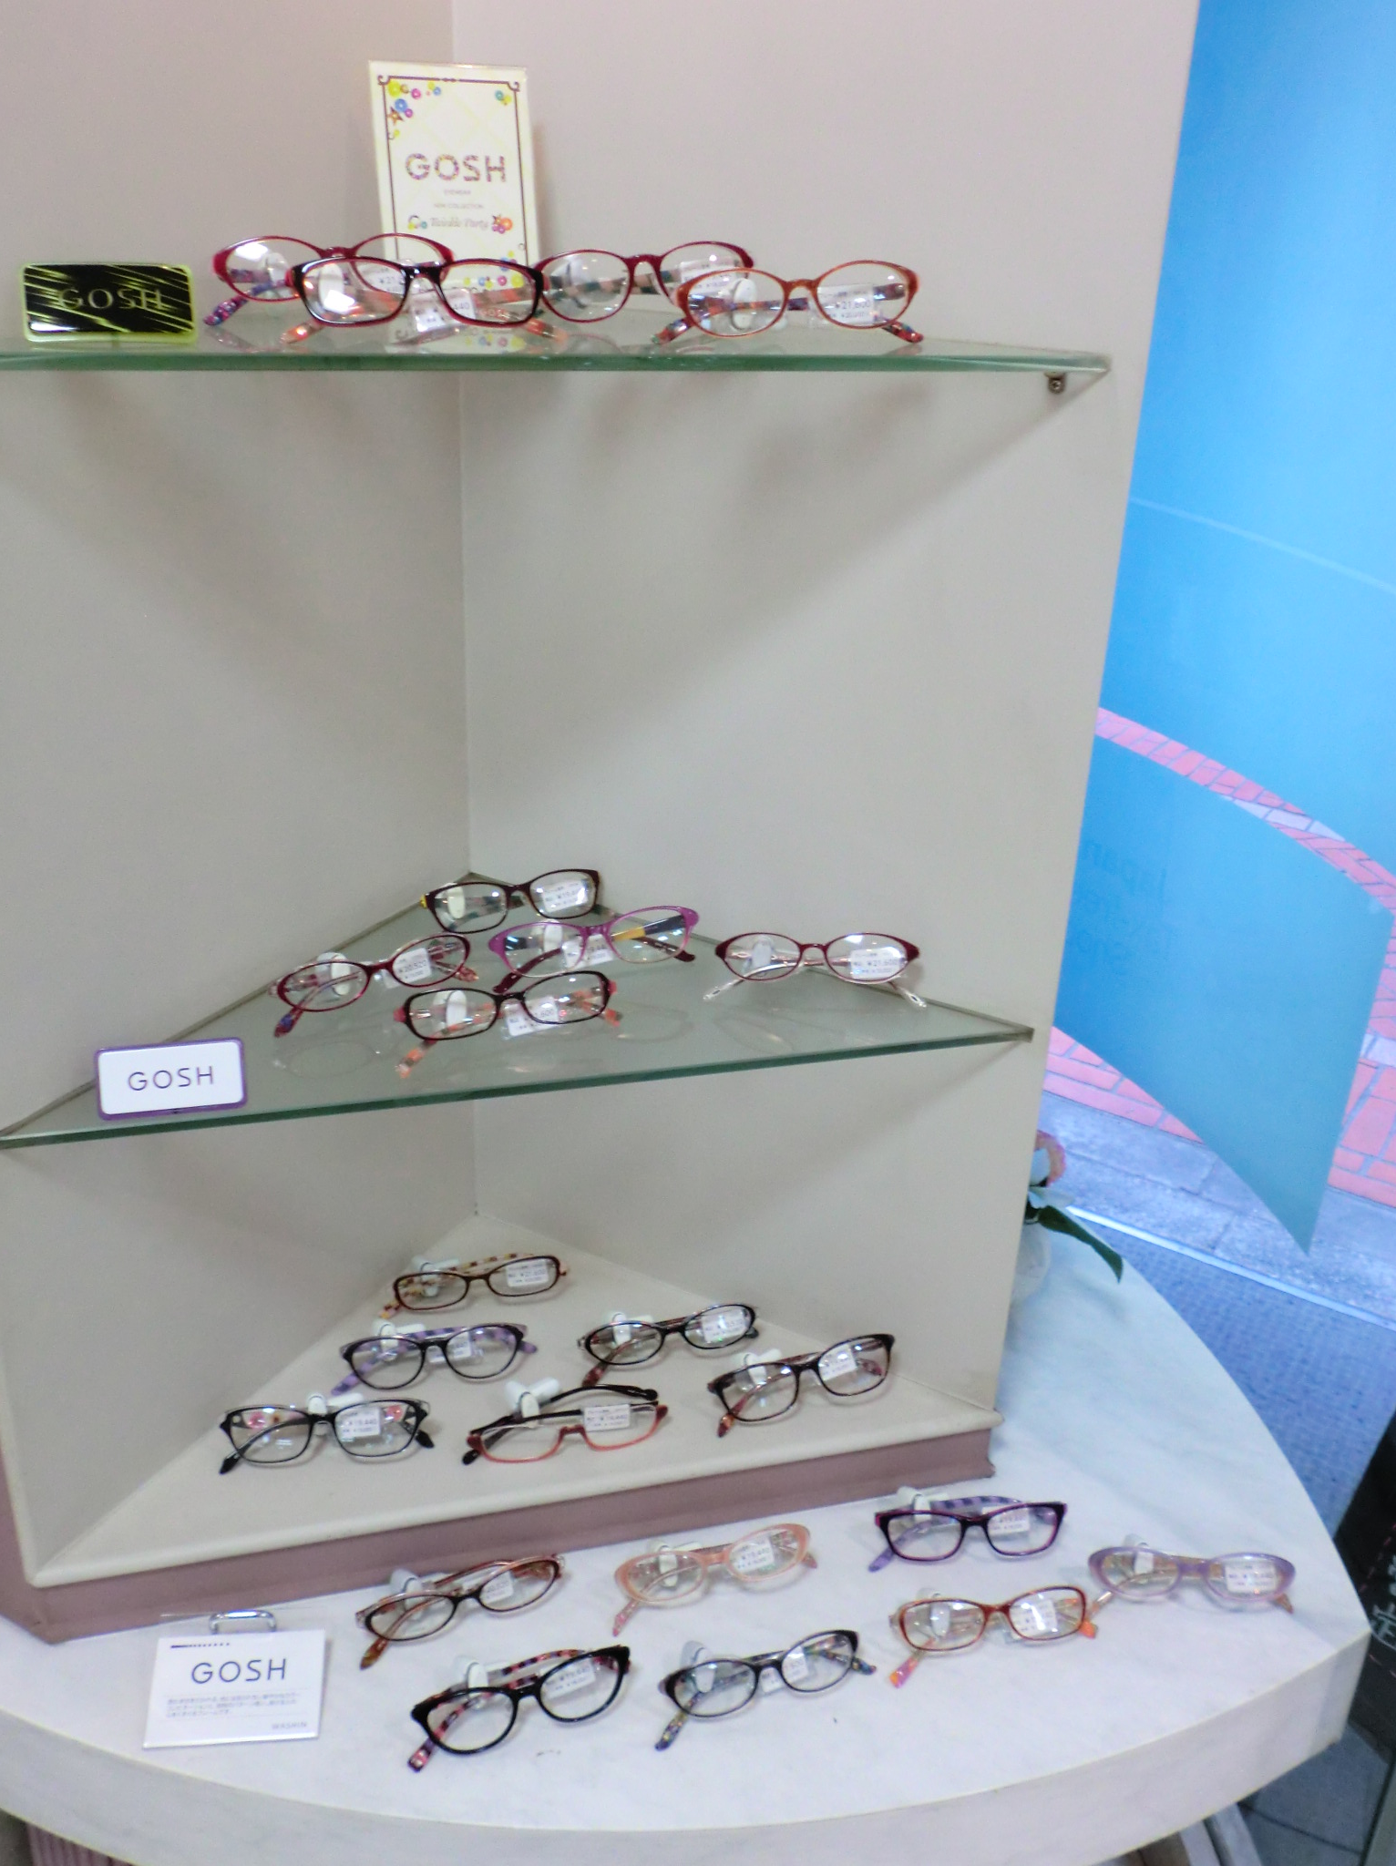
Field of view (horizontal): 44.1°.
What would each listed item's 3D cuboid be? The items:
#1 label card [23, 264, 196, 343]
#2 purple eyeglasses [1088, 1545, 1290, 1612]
[{"bbox_3d":[-0.285,-0.305,0.834,0.079,0.039,0.014,-5,4,-15],"label":"label card"},{"bbox_3d":[0.321,0.424,1.135,0.137,0.043,0.036,3,7,0],"label":"purple eyeglasses"}]

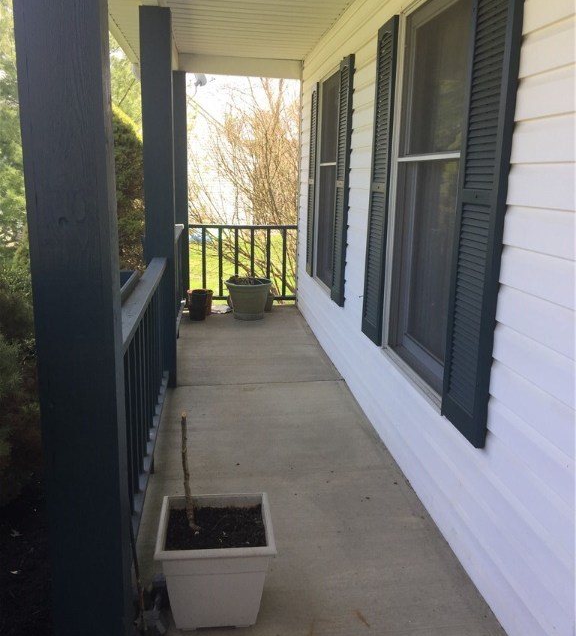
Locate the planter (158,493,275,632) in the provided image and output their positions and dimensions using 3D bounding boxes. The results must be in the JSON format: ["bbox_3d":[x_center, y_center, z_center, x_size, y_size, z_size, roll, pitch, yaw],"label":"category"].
[{"bbox_3d":[-0.235,0.796,2.095,0.352,0.301,0.352,0,12,-7],"label":"planter"}]

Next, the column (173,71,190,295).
[{"bbox_3d":[-1.118,-1.232,6.569,0.188,2.370,0.188,0,12,-7],"label":"column"}]

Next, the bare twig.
[{"bbox_3d":[-0.307,0.488,2.022,0.052,0.411,0.041,0,12,-7],"label":"bare twig"}]

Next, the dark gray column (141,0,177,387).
[{"bbox_3d":[-0.829,-0.716,4.175,0.188,2.370,0.188,0,12,-7],"label":"dark gray column"}]

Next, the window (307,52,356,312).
[{"bbox_3d":[0.318,-1.044,5.056,0.074,1.640,1.630,0,12,-7],"label":"window"}]

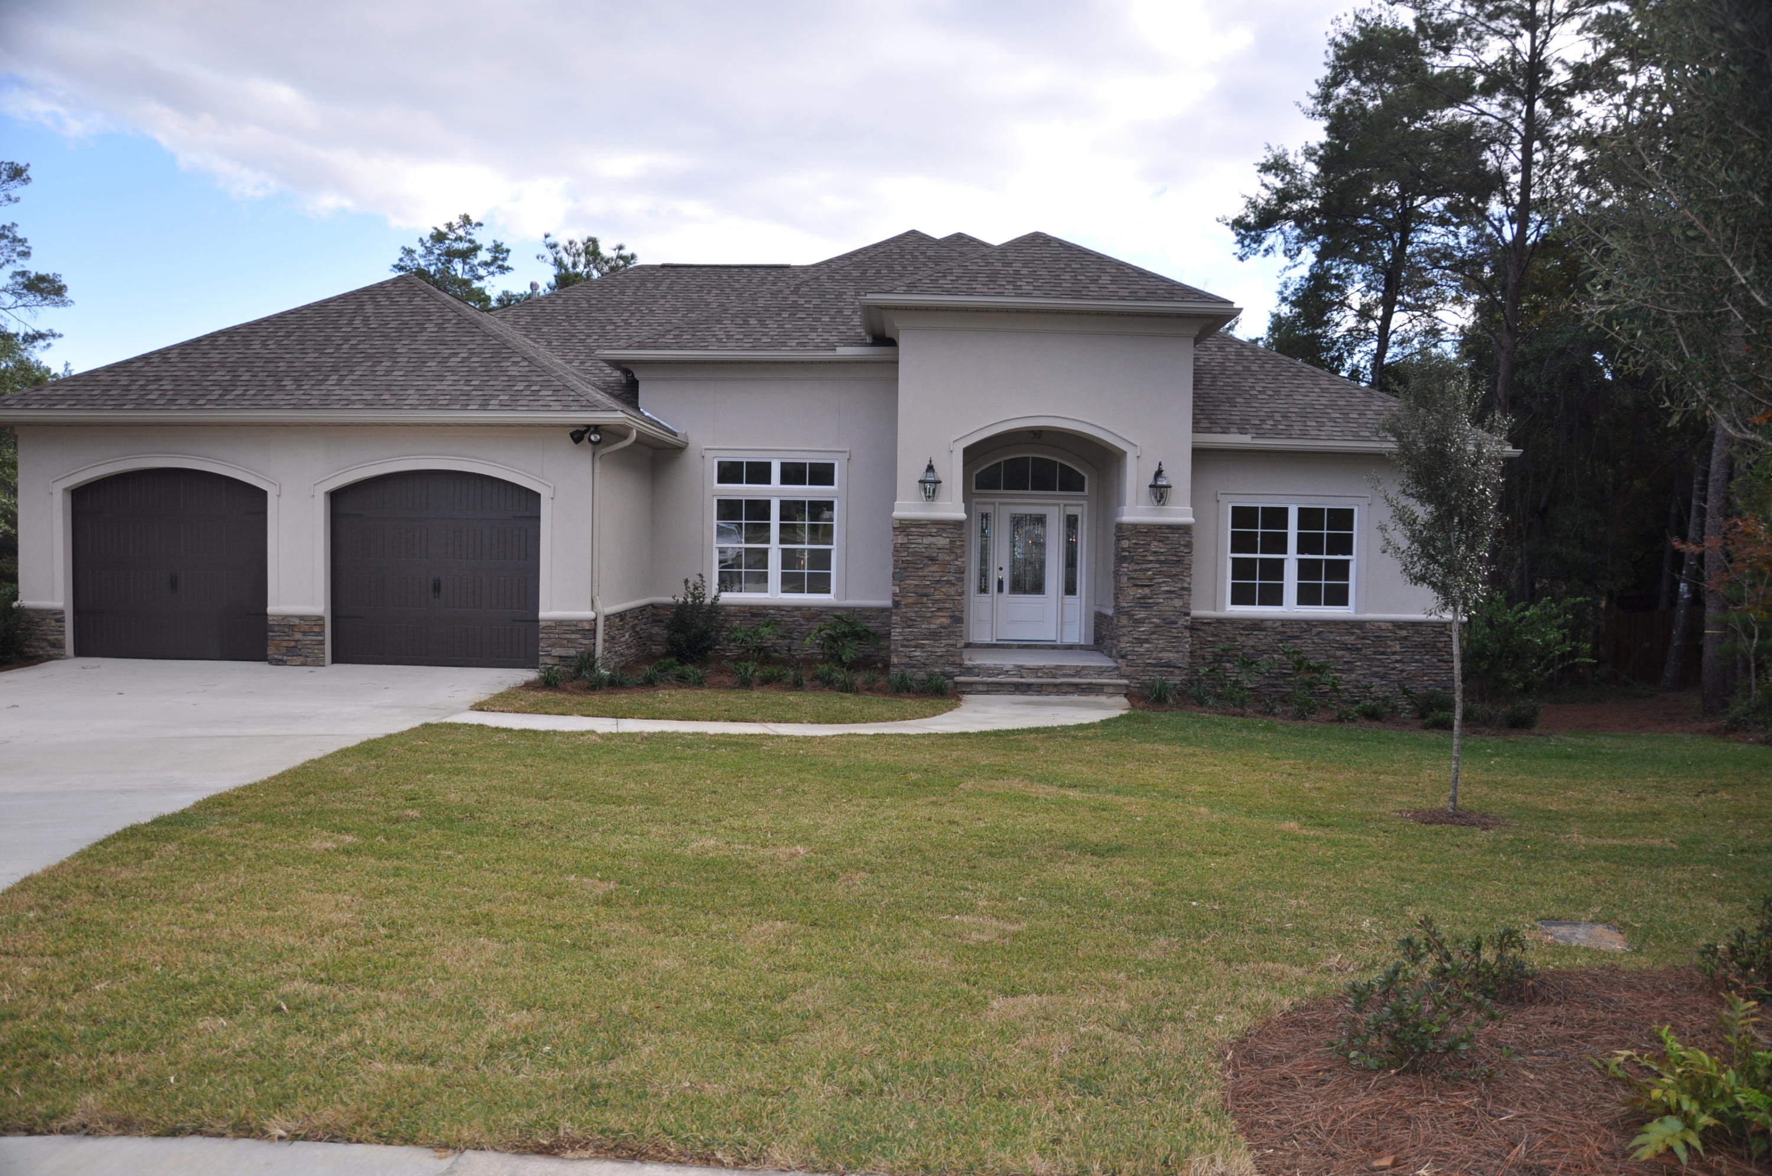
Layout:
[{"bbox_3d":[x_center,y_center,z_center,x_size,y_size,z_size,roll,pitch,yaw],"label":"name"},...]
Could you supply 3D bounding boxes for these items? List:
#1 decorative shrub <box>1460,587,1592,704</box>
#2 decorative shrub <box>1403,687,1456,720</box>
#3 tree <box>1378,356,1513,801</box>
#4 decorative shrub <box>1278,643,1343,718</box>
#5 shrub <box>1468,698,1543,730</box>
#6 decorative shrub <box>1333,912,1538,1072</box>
[{"bbox_3d":[9.979,0.881,20.700,1.789,1.706,1.610,1,2,4],"label":"decorative shrub"},{"bbox_3d":[7.387,1.575,18.100,0.700,0.419,0.600,1,2,4],"label":"decorative shrub"},{"bbox_3d":[4.101,-0.015,9.800,0.960,3.361,0.960,2,3,23],"label":"tree"},{"bbox_3d":[5.735,1.259,17.950,0.800,0.974,0.720,1,2,4],"label":"decorative shrub"},{"bbox_3d":[8.191,1.669,17.600,0.918,0.340,0.689,1,2,4],"label":"shrub"},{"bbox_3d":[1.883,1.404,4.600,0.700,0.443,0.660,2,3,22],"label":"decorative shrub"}]

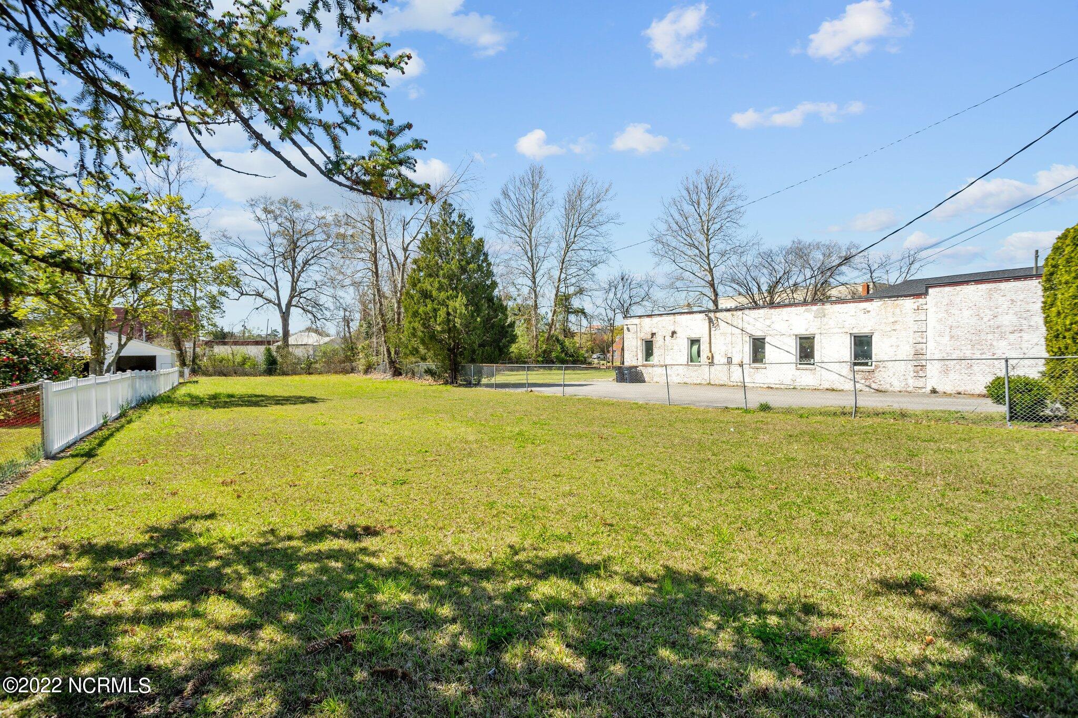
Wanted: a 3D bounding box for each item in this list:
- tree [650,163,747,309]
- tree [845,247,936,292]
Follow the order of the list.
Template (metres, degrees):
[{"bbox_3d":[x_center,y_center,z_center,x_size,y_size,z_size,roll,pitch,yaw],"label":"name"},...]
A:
[{"bbox_3d":[18.812,-11.122,60.000,10.990,24.030,10.440,0,0,17],"label":"tree"},{"bbox_3d":[31.100,-4.300,45.000,7.000,11.200,6.700,0,1,0],"label":"tree"}]

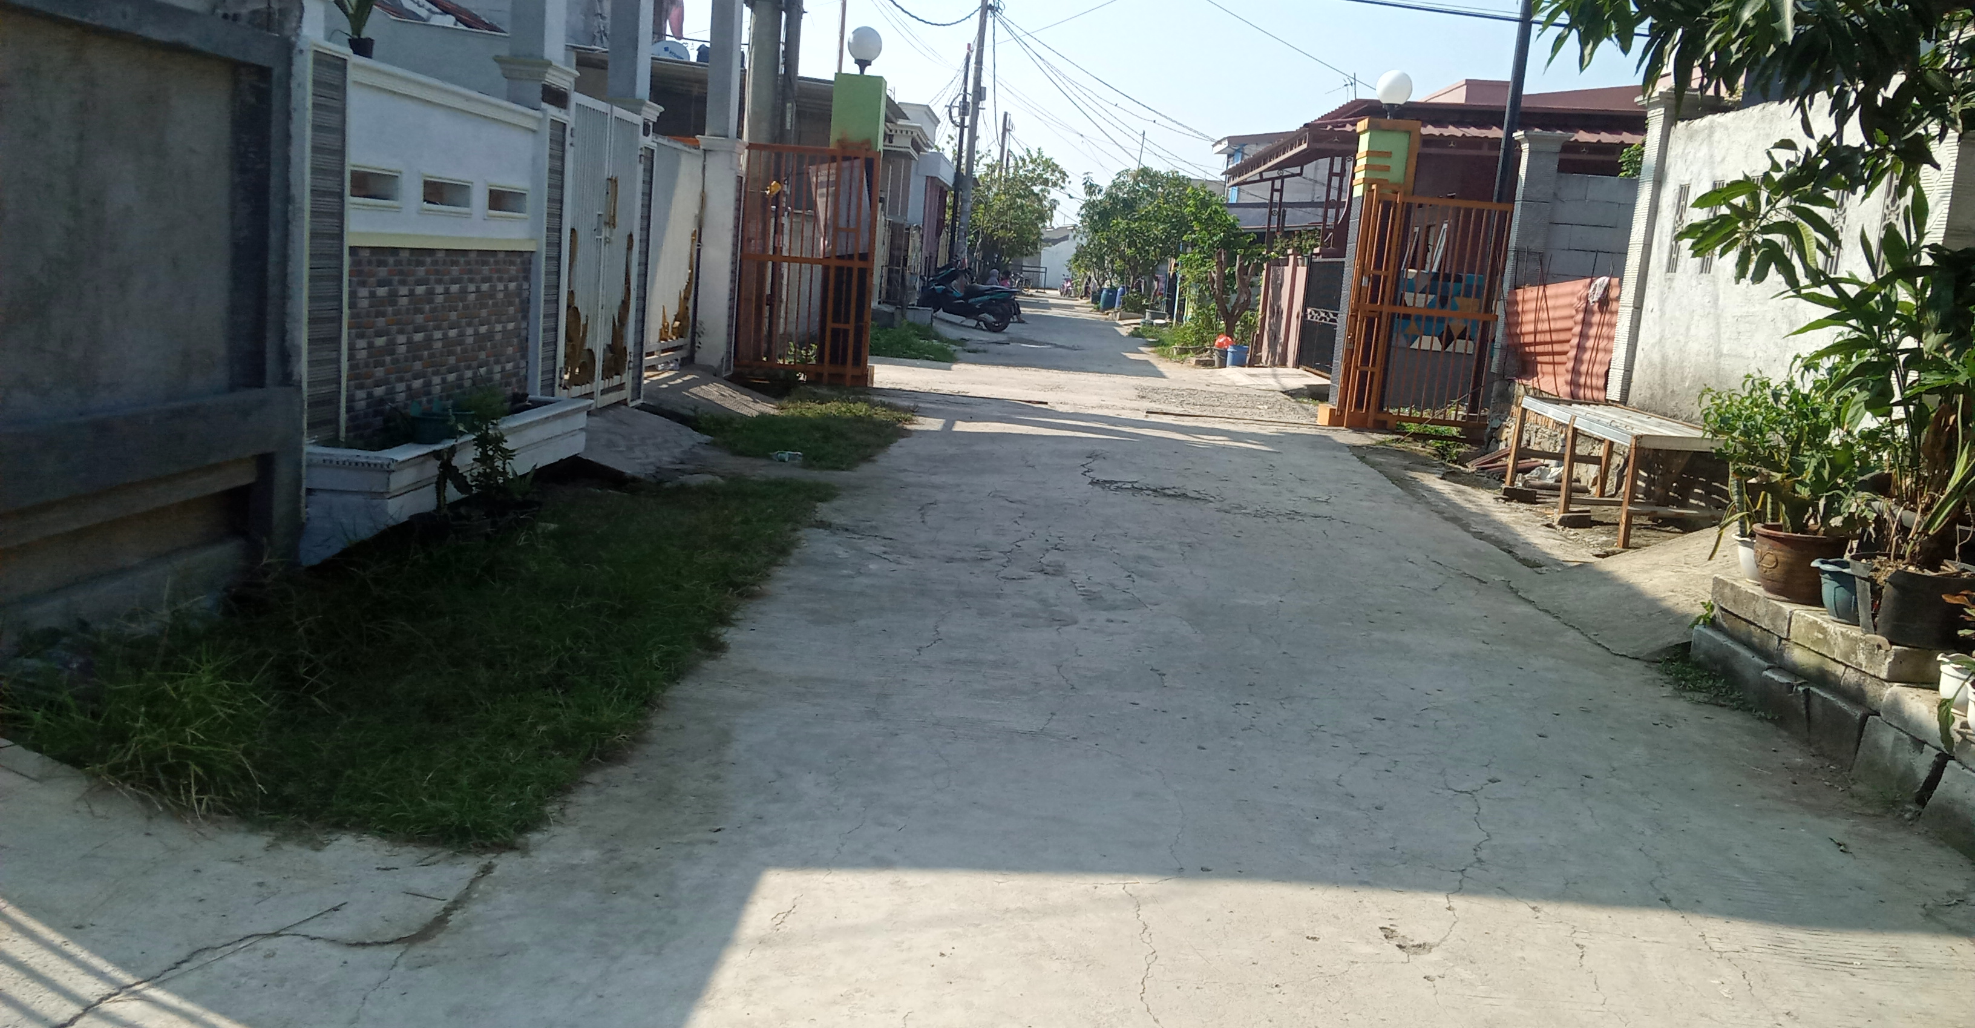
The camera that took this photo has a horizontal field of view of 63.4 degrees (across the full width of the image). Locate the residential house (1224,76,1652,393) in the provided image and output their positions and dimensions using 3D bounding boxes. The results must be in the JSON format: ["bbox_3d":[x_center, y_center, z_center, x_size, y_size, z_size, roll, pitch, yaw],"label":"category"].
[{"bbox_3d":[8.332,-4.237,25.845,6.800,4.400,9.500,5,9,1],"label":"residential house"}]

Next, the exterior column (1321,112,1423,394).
[{"bbox_3d":[3.904,-2.452,16.315,0.580,3.050,0.560,5,9,1],"label":"exterior column"}]

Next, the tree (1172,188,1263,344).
[{"bbox_3d":[4.016,-4.312,27.815,1.500,2.680,1.500,5,9,1],"label":"tree"}]

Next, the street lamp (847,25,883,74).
[{"bbox_3d":[-1.220,-4.647,15.984,0.355,0.490,0.355,5,9,1],"label":"street lamp"}]

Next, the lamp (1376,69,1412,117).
[{"bbox_3d":[4.059,-4.206,15.980,0.365,0.480,0.365,5,9,1],"label":"lamp"}]

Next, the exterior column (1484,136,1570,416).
[{"bbox_3d":[5.093,-2.240,15.066,0.450,2.660,0.420,5,9,1],"label":"exterior column"}]

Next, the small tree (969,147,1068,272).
[{"bbox_3d":[0.716,-7.540,42.334,2.600,4.130,2.600,5,9,1],"label":"small tree"}]

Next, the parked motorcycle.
[{"bbox_3d":[-0.365,-4.061,30.247,1.900,1.130,0.720,12,10,10],"label":"parked motorcycle"}]

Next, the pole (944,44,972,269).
[{"bbox_3d":[-0.632,-7.174,34.613,0.130,5.830,0.130,5,9,1],"label":"pole"}]

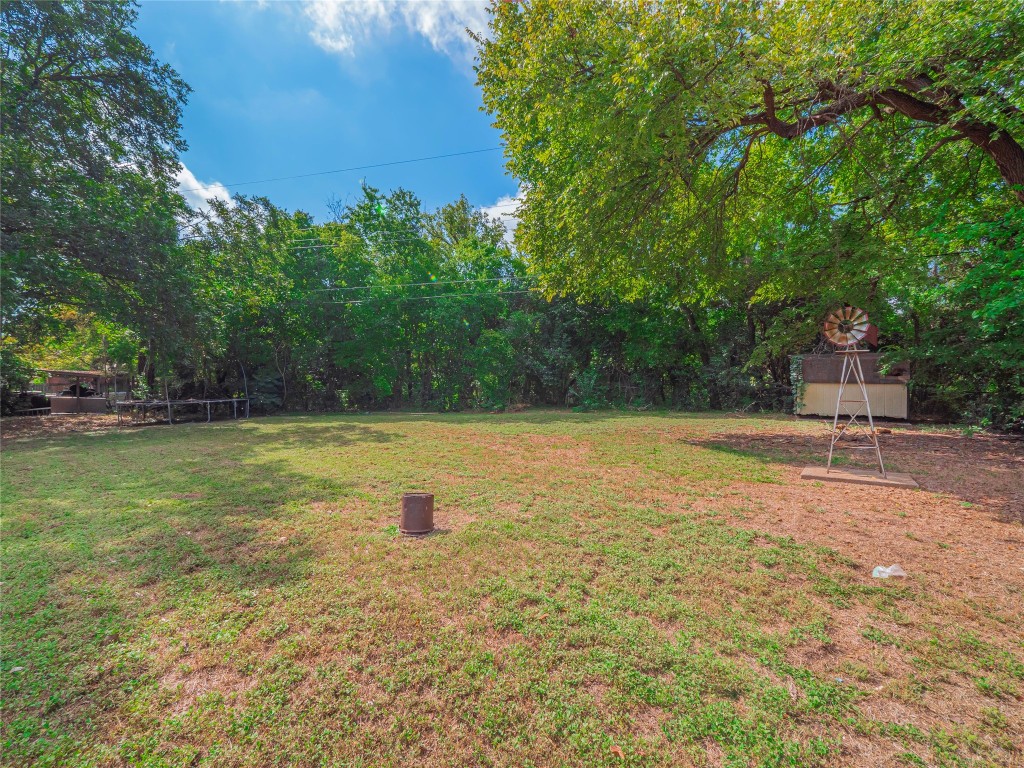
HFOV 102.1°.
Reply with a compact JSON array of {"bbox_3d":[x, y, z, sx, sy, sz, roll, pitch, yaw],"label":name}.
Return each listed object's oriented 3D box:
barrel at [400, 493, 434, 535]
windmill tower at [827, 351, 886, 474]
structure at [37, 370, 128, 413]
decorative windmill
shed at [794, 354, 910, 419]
[{"bbox_3d":[-0.980,1.330,4.310,0.340,0.370,0.340,1,-3,0],"label":"barrel"},{"bbox_3d":[5.570,0.450,6.730,0.650,2.000,0.650,0,0,34],"label":"windmill tower"},{"bbox_3d":[-23.600,0.420,22.800,2.900,2.400,3.700,0,0,41],"label":"structure"},{"bbox_3d":[5.650,0.100,6.770,1.020,2.700,0.760,0,0,-29],"label":"decorative windmill"},{"bbox_3d":[16.000,0.050,19.900,4.000,3.000,2.500,0,0,27],"label":"shed"}]

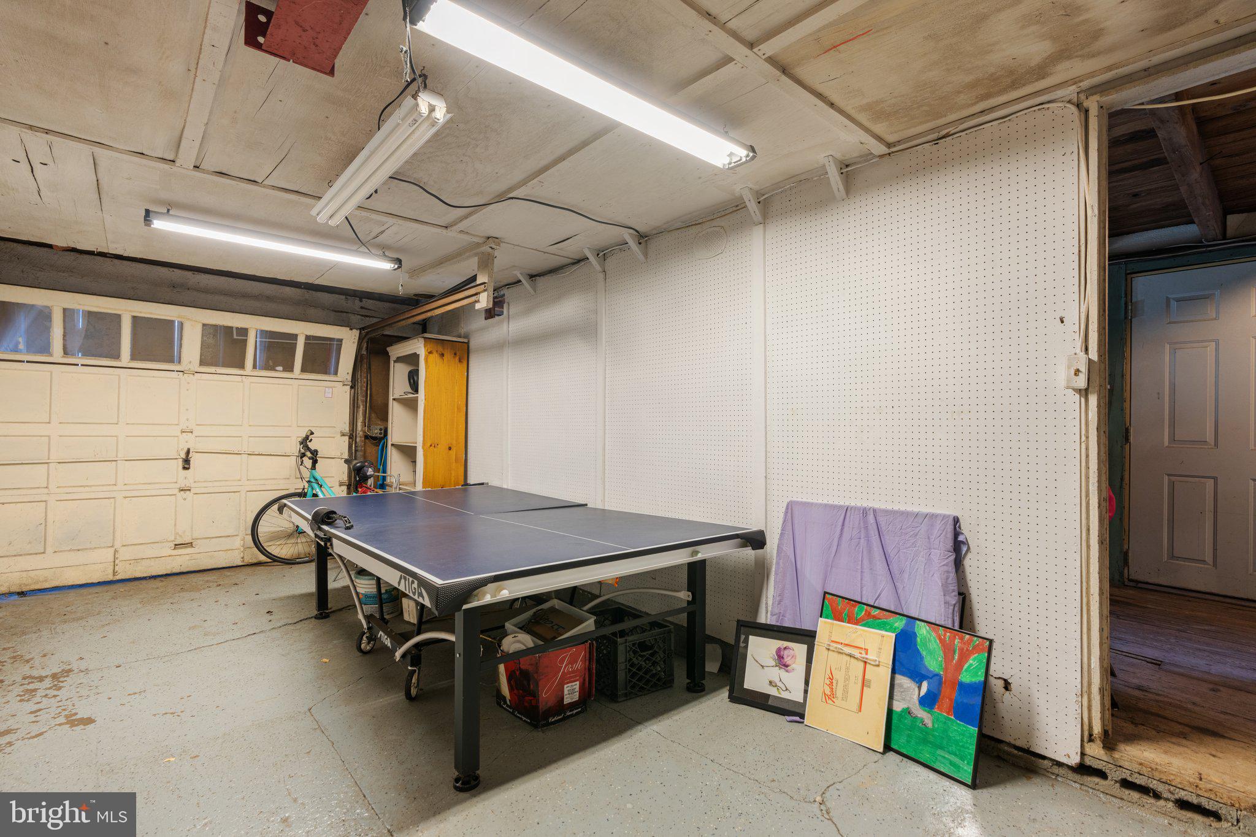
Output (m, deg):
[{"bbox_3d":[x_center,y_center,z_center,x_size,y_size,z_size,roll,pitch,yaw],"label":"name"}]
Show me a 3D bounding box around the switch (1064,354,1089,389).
[{"bbox_3d":[1.435,-0.151,1.785,0.042,0.108,0.056,0,-1,-41],"label":"switch"}]

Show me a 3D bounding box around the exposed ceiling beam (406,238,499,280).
[{"bbox_3d":[-1.320,-1.120,4.020,0.080,0.050,1.400,0,-1,-41],"label":"exposed ceiling beam"}]

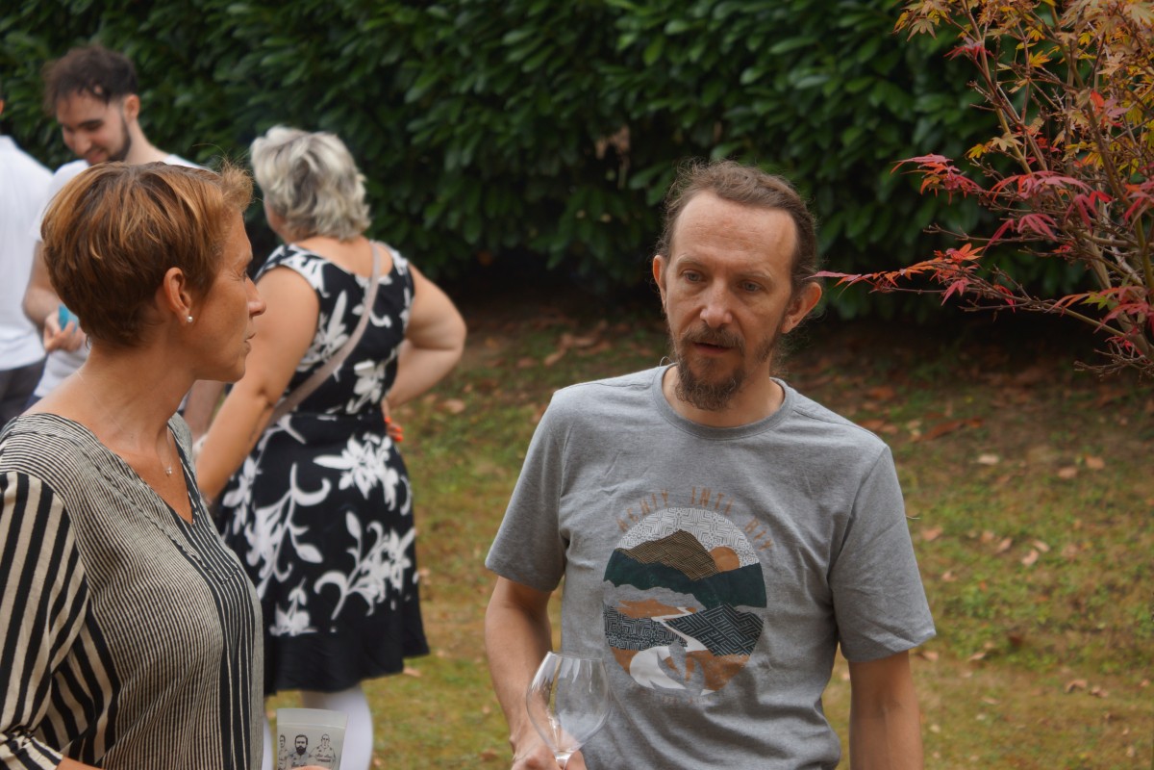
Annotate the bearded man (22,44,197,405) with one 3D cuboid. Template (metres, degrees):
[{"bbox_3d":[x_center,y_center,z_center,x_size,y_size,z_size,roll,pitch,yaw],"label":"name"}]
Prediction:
[{"bbox_3d":[-1.103,0.060,5.850,0.530,1.760,0.400,1,5,13],"label":"bearded man"}]

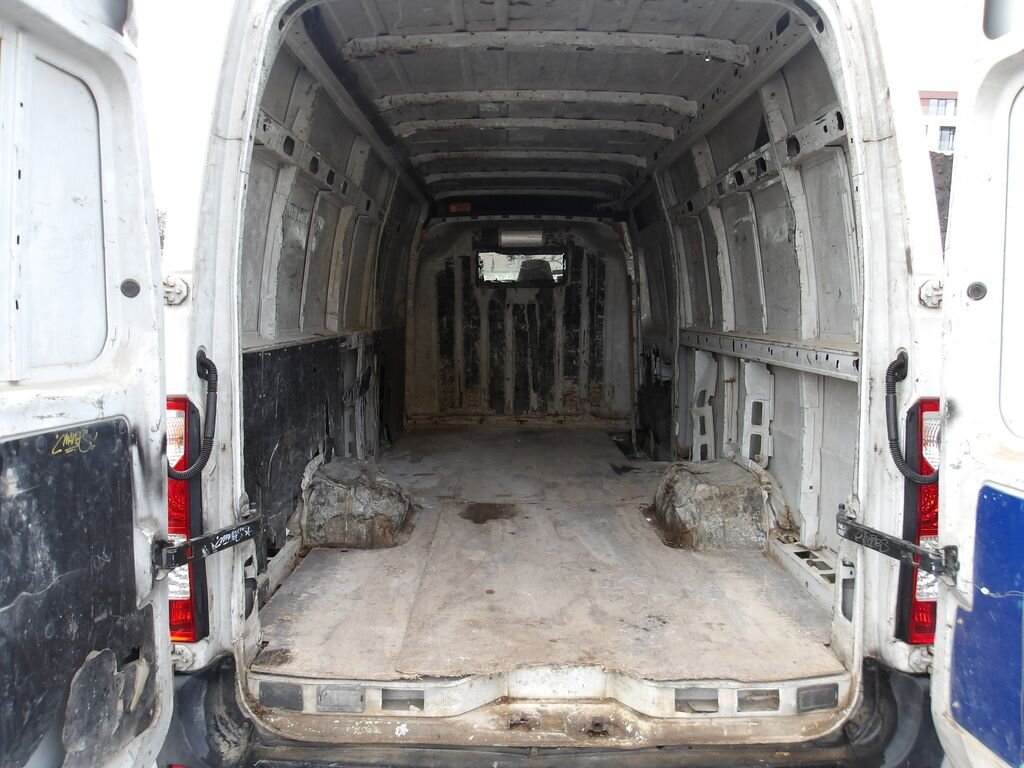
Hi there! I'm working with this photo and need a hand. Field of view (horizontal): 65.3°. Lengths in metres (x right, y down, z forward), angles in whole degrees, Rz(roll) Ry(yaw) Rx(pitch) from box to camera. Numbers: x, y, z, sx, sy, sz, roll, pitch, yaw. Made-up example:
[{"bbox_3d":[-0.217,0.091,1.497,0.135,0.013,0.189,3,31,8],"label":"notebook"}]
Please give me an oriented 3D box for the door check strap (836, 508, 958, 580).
[{"bbox_3d":[0.903,0.378,1.889,0.045,0.075,0.315,-2,6,-23],"label":"door check strap"}]

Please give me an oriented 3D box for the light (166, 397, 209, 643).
[{"bbox_3d":[-0.839,0.329,1.989,0.150,0.610,0.130,0,5,0],"label":"light"}]

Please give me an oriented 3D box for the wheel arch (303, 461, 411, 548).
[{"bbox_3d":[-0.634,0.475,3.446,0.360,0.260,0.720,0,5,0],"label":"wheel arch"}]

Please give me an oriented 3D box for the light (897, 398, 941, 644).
[{"bbox_3d":[1.051,0.329,2.002,0.150,0.610,0.130,0,5,0],"label":"light"}]

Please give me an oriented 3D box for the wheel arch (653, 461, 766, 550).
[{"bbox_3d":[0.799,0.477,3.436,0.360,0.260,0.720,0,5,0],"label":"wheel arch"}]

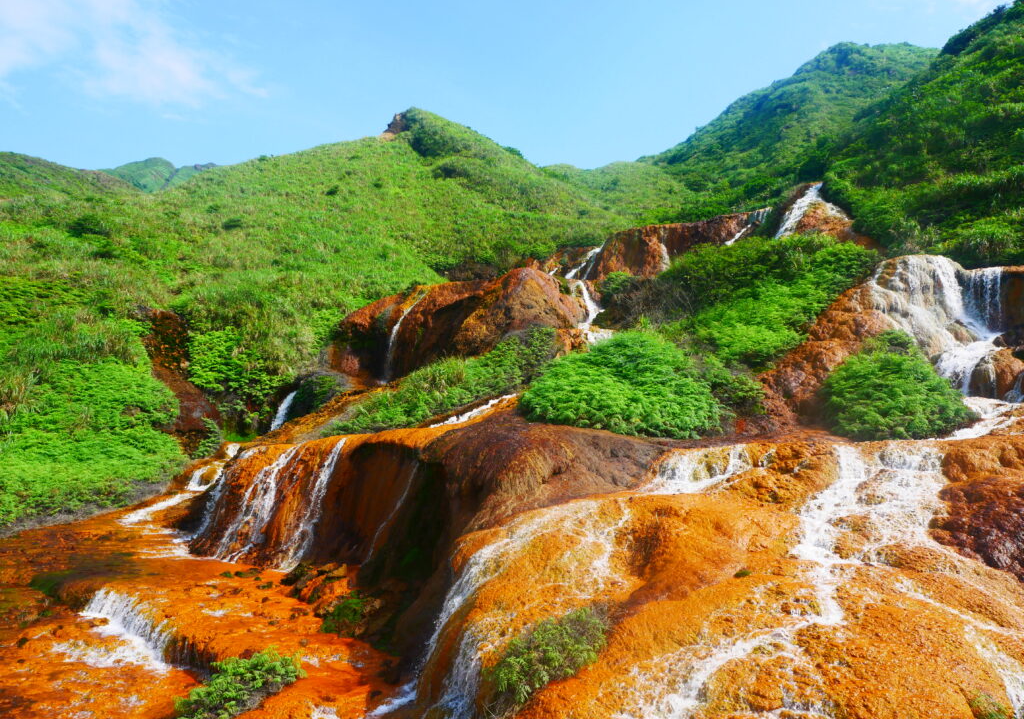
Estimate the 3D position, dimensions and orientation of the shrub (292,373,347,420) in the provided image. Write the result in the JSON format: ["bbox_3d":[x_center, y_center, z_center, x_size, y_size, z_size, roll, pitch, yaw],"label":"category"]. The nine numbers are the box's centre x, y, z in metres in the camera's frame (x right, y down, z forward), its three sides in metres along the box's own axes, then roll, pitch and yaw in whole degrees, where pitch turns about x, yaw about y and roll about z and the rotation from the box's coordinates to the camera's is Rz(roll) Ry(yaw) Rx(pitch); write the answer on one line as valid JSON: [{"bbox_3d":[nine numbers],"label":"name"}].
[{"bbox_3d":[-4.718,0.912,17.500,1.350,1.050,1.100,0,-2,0],"label":"shrub"}]

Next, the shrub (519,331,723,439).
[{"bbox_3d":[2.391,0.601,15.800,4.200,2.150,2.900,0,-2,0],"label":"shrub"}]

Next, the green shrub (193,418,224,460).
[{"bbox_3d":[-6.645,1.724,15.500,0.600,0.880,0.550,0,-2,0],"label":"green shrub"}]

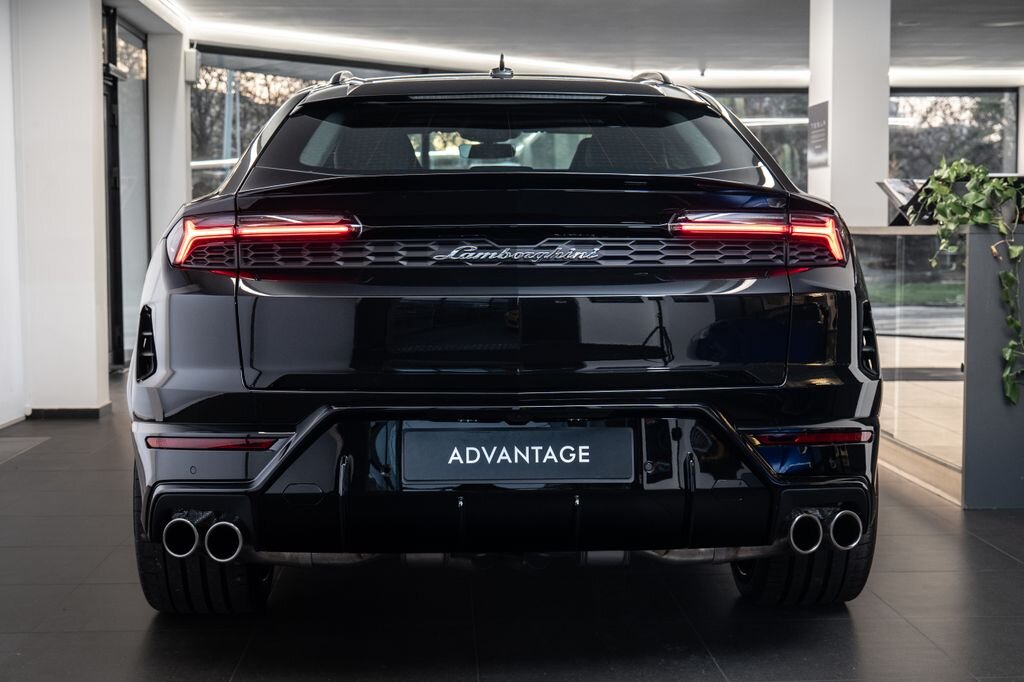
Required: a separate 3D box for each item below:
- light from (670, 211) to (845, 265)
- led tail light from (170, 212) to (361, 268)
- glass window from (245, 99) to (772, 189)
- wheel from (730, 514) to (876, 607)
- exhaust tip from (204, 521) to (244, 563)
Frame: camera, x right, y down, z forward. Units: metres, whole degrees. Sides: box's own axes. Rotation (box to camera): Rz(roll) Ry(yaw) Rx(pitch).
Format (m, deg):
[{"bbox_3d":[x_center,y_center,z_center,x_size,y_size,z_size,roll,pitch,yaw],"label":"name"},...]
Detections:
[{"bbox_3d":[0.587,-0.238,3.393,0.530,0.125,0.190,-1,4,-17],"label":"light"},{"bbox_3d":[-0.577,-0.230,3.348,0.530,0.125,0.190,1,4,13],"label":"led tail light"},{"bbox_3d":[-0.004,-0.508,3.546,1.260,0.150,0.610,0,34,-2],"label":"glass window"},{"bbox_3d":[0.823,0.381,4.182,0.320,0.780,0.780,0,4,-2],"label":"wheel"},{"bbox_3d":[-0.652,0.456,3.292,0.092,0.092,0.120,0,4,2],"label":"exhaust tip"}]

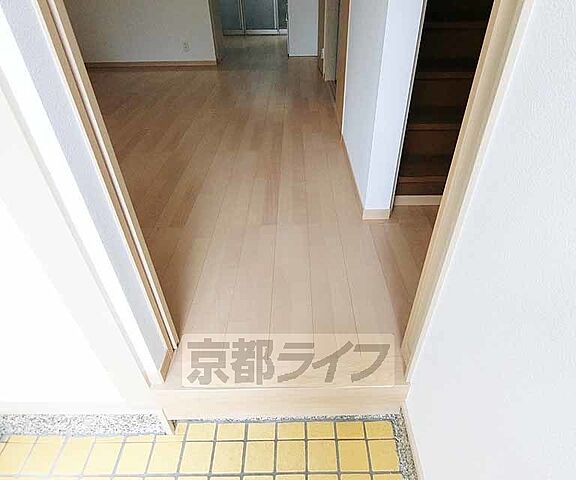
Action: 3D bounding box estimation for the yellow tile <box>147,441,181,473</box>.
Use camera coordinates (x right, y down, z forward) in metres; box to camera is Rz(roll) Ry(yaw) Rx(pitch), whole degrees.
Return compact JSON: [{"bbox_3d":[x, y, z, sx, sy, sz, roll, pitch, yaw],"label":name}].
[{"bbox_3d":[-0.390,0.699,1.053,0.093,0.010,0.087,-1,36,1],"label":"yellow tile"}]

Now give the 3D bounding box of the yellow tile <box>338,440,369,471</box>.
[{"bbox_3d":[0.207,0.680,1.032,0.090,0.010,0.087,-1,35,1],"label":"yellow tile"}]

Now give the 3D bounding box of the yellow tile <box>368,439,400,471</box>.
[{"bbox_3d":[0.305,0.682,1.036,0.085,0.010,0.087,-1,36,1],"label":"yellow tile"}]

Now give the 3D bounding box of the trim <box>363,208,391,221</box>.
[{"bbox_3d":[0.483,-0.144,1.801,0.140,0.066,0.012,-1,35,1],"label":"trim"}]

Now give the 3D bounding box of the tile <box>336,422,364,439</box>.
[{"bbox_3d":[0.210,0.639,1.102,0.093,0.010,0.056,-1,36,1],"label":"tile"}]

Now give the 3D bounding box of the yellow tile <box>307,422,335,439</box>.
[{"bbox_3d":[0.110,0.641,1.105,0.093,0.010,0.056,-1,36,1],"label":"yellow tile"}]

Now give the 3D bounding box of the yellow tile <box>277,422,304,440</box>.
[{"bbox_3d":[0.009,0.639,1.099,0.091,0.010,0.053,-1,35,1],"label":"yellow tile"}]

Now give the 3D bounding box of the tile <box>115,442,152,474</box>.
[{"bbox_3d":[-0.486,0.695,1.046,0.090,0.010,0.087,-1,35,1],"label":"tile"}]

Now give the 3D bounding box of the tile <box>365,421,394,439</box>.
[{"bbox_3d":[0.306,0.633,1.094,0.091,0.010,0.053,-1,35,1],"label":"tile"}]

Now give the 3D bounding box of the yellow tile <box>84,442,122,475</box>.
[{"bbox_3d":[-0.590,0.704,1.058,0.093,0.010,0.087,-1,36,1],"label":"yellow tile"}]

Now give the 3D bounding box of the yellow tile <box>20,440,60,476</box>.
[{"bbox_3d":[-0.782,0.701,1.051,0.090,0.010,0.087,-1,35,1],"label":"yellow tile"}]

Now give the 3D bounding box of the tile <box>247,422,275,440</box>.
[{"bbox_3d":[-0.090,0.646,1.110,0.093,0.010,0.056,-1,36,1],"label":"tile"}]

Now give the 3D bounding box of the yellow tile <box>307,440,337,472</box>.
[{"bbox_3d":[0.108,0.682,1.034,0.090,0.010,0.087,-1,35,1],"label":"yellow tile"}]

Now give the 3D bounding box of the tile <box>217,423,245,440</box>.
[{"bbox_3d":[-0.188,0.644,1.103,0.091,0.010,0.053,-1,35,1],"label":"tile"}]

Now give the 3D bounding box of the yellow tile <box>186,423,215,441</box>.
[{"bbox_3d":[-0.290,0.651,1.115,0.093,0.010,0.056,-1,36,1],"label":"yellow tile"}]

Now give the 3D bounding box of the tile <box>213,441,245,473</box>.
[{"bbox_3d":[-0.191,0.694,1.048,0.093,0.010,0.087,-1,36,1],"label":"tile"}]

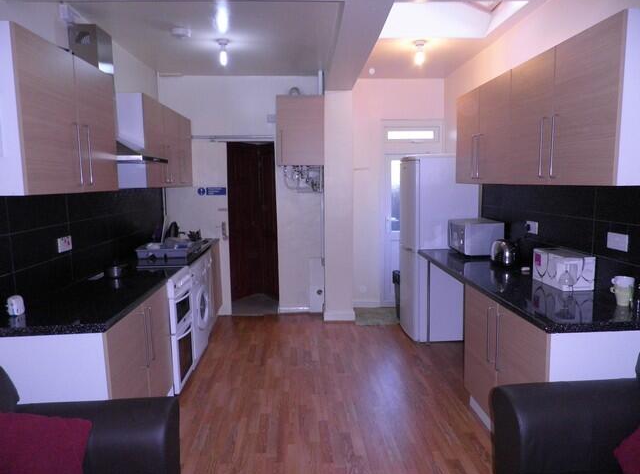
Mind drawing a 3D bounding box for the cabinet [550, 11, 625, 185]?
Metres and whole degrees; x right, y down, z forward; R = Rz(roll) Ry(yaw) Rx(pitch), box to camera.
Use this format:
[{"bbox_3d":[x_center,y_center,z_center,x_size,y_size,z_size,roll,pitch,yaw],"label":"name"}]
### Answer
[{"bbox_3d":[1.429,-0.618,2.143,0.330,0.720,0.500,-1,7,-2],"label":"cabinet"}]

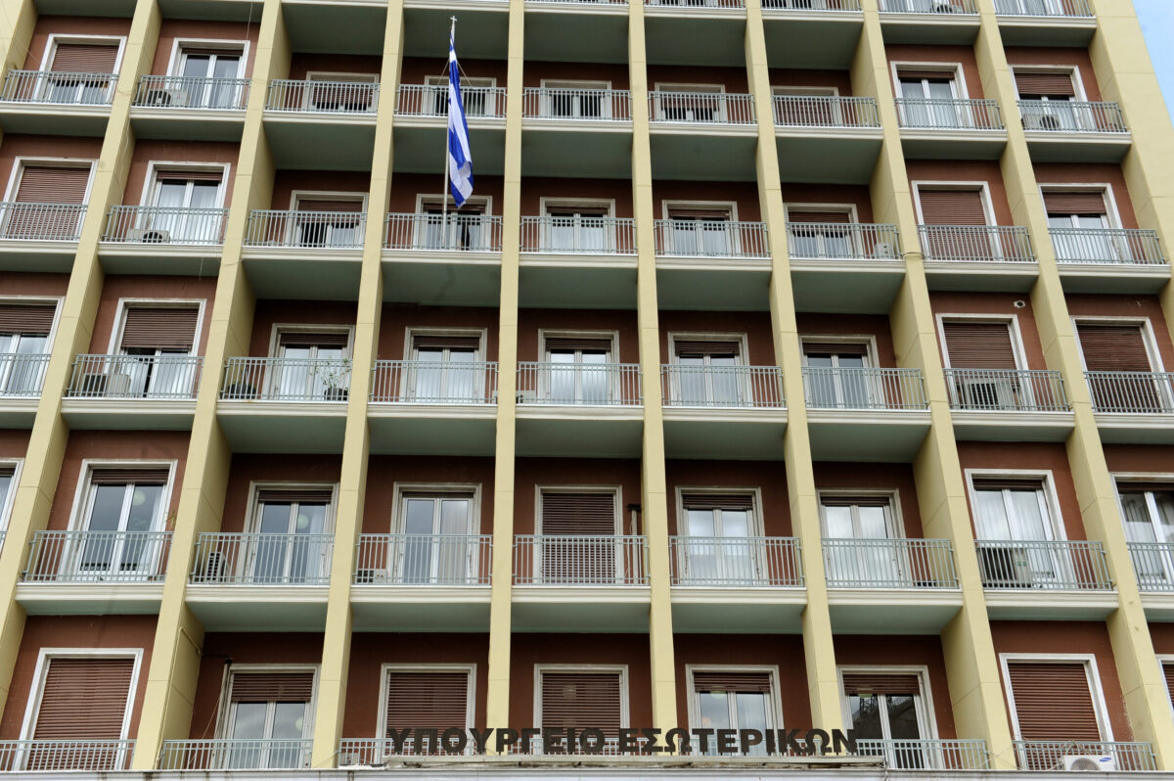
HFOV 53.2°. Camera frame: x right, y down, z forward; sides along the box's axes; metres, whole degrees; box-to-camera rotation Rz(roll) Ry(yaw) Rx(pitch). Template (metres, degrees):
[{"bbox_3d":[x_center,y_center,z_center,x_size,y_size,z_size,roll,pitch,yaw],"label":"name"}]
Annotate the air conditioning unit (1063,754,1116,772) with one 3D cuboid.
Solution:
[{"bbox_3d":[7.929,6.069,18.534,0.828,0.550,0.284,1,-29,-3],"label":"air conditioning unit"}]

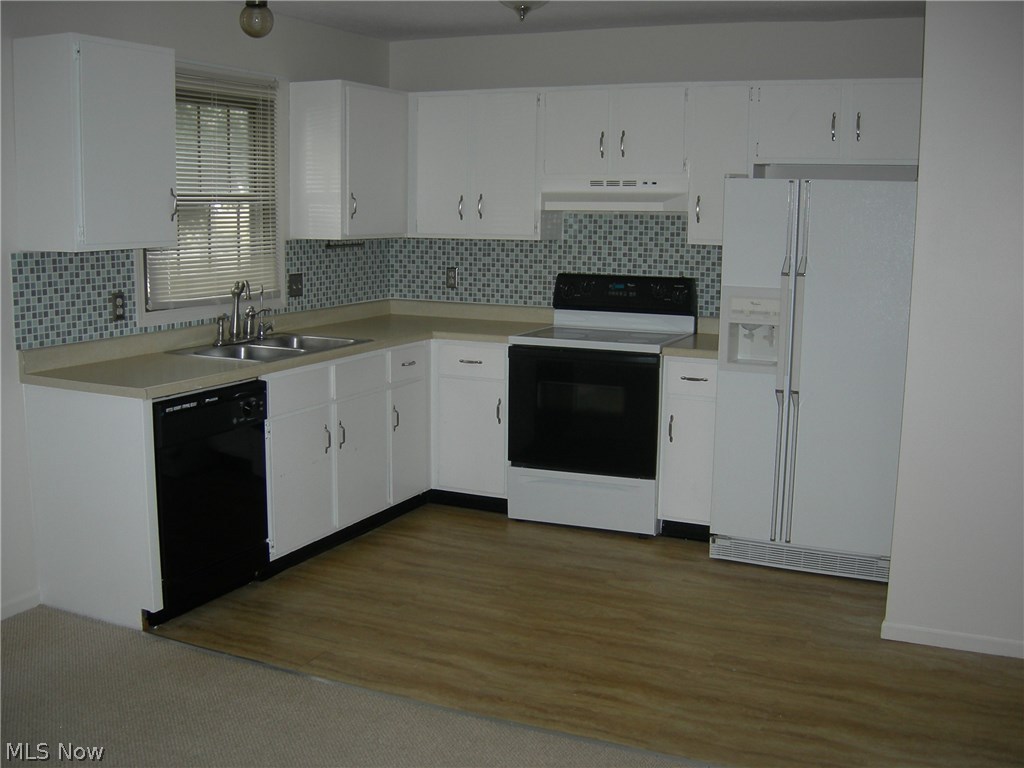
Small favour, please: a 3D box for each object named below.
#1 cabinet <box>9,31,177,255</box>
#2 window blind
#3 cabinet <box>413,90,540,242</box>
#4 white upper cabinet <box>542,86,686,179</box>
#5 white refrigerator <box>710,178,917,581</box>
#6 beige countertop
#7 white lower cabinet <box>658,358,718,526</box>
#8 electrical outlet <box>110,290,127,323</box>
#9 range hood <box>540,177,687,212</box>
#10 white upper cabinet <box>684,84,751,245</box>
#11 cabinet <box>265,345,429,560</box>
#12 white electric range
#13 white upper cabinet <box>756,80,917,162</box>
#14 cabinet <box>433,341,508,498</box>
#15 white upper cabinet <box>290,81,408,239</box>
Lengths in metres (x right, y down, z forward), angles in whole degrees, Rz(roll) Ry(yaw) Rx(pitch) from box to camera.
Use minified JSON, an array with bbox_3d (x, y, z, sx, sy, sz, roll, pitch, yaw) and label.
[{"bbox_3d":[-1.526,-0.875,3.937,0.315,0.753,0.492,5,10,25],"label":"cabinet"},{"bbox_3d":[-1.331,-0.873,4.806,0.045,1.027,0.897,5,11,27],"label":"window blind"},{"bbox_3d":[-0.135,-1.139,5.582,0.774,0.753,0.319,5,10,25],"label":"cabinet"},{"bbox_3d":[0.554,-1.226,5.227,0.761,0.443,0.319,5,10,25],"label":"white upper cabinet"},{"bbox_3d":[1.394,-0.056,4.727,0.810,1.668,0.741,5,10,25],"label":"white refrigerator"},{"bbox_3d":[-0.319,-0.161,4.589,2.125,0.131,2.504,5,11,27],"label":"beige countertop"},{"bbox_3d":[0.937,0.224,5.085,0.275,0.784,0.605,5,11,27],"label":"white lower cabinet"},{"bbox_3d":[-1.607,-0.318,4.356,0.012,0.121,0.069,5,11,27],"label":"electrical outlet"},{"bbox_3d":[0.522,-0.925,5.217,0.761,0.154,0.450,5,10,25],"label":"range hood"},{"bbox_3d":[1.017,-1.029,5.029,0.281,0.753,0.319,5,10,25],"label":"white upper cabinet"},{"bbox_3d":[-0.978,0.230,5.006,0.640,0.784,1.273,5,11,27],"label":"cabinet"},{"bbox_3d":[0.453,0.077,5.279,0.764,1.185,0.640,5,11,27],"label":"white electric range"},{"bbox_3d":[1.499,-1.159,4.722,0.810,0.377,0.330,5,11,27],"label":"white upper cabinet"},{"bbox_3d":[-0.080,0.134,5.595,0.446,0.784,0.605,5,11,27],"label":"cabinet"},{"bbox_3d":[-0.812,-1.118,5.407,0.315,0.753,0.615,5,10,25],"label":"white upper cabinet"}]

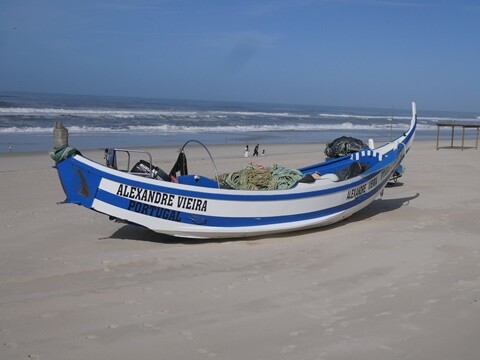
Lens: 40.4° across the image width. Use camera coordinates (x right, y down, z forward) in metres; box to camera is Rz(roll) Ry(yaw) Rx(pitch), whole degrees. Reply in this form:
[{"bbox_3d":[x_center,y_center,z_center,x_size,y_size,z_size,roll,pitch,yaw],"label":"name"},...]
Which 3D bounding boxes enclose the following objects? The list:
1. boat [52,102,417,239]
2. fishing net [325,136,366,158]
[{"bbox_3d":[0.652,-0.330,12.751,8.937,2.634,1.900,-3,9,-40],"label":"boat"},{"bbox_3d":[2.700,-0.815,16.600,1.070,0.550,0.850,4,7,9],"label":"fishing net"}]

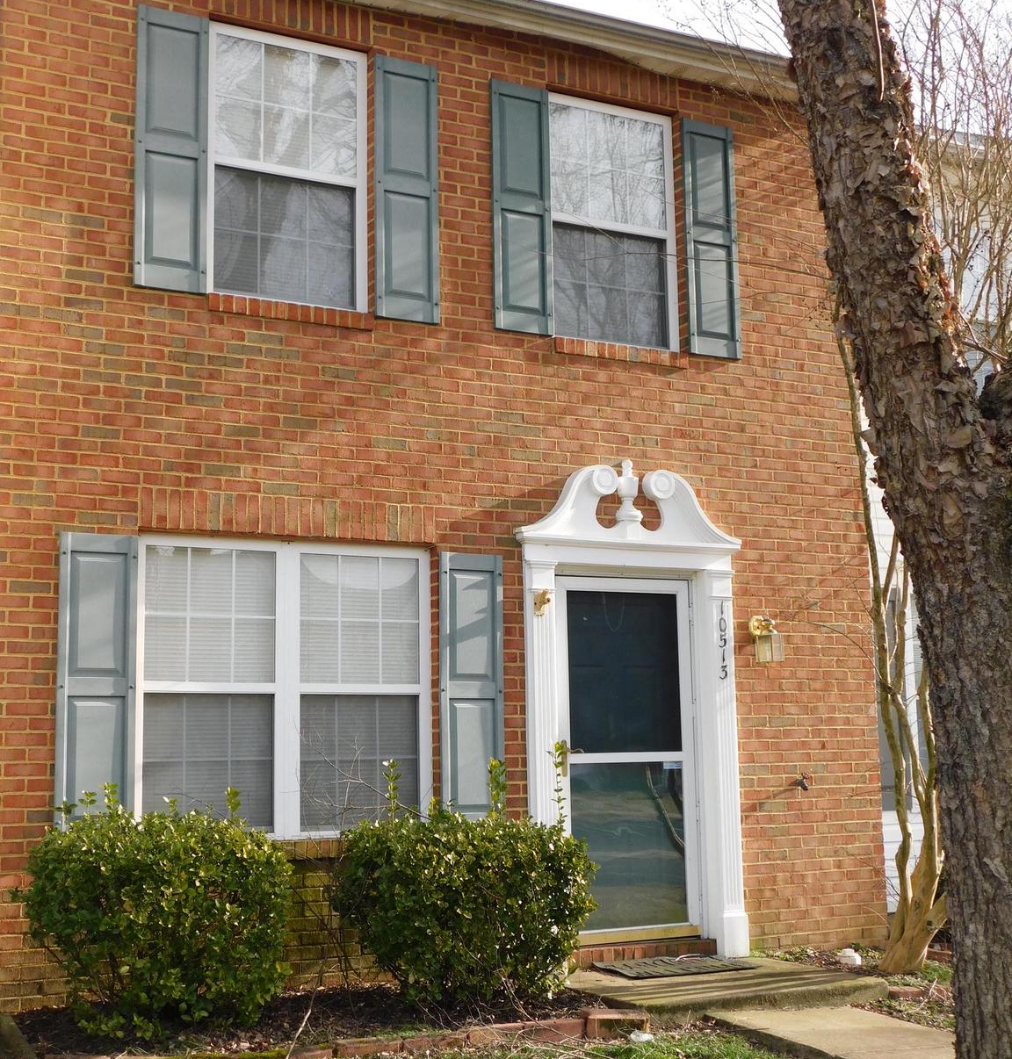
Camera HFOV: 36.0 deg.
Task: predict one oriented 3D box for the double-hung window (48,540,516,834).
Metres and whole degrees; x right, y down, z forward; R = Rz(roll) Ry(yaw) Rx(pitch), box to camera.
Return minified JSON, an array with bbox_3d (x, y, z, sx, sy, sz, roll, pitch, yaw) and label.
[{"bbox_3d":[-1.068,0.805,7.802,2.332,1.473,0.140,3,-9,-27],"label":"double-hung window"}]

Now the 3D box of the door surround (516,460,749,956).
[{"bbox_3d":[0.703,0.983,8.618,1.401,2.770,0.220,3,-9,-27],"label":"door surround"}]

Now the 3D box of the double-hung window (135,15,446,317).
[{"bbox_3d":[-1.126,-1.874,8.192,1.663,1.478,0.140,3,-9,-27],"label":"double-hung window"}]

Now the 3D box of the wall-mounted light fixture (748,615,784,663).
[{"bbox_3d":[1.510,0.626,9.005,0.119,0.267,0.190,3,-9,-27],"label":"wall-mounted light fixture"}]

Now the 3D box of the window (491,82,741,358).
[{"bbox_3d":[0.643,-1.771,9.087,1.658,1.455,0.140,3,-9,-27],"label":"window"}]

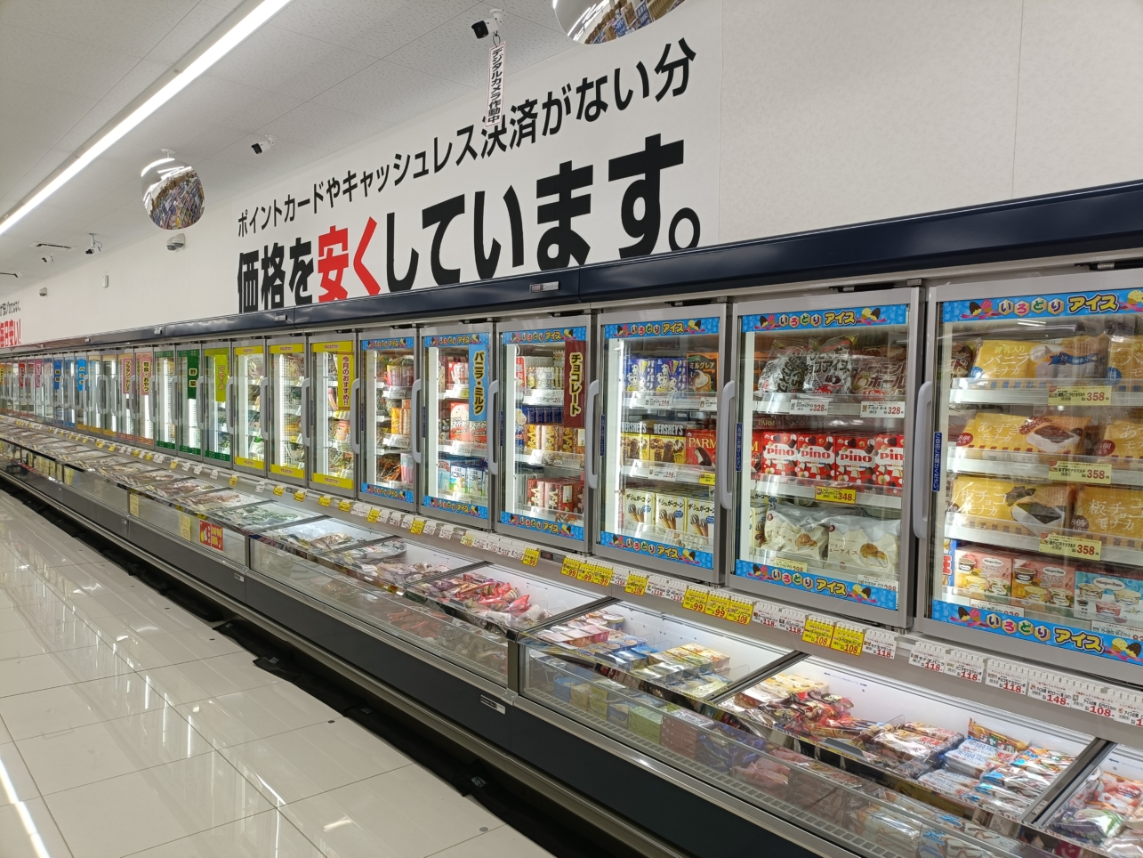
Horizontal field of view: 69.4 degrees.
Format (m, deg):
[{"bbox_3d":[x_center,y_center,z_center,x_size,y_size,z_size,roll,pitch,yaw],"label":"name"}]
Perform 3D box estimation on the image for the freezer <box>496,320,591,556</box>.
[{"bbox_3d":[-0.102,0.007,3.321,0.080,0.886,0.587,-1,3,-42],"label":"freezer"}]

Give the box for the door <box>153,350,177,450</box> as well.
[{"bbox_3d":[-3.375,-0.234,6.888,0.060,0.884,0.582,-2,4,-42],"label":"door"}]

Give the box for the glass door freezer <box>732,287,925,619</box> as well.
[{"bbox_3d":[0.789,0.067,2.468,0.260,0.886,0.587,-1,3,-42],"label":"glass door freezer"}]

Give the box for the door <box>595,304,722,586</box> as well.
[{"bbox_3d":[0.310,0.037,2.865,0.080,0.886,0.587,-1,3,-42],"label":"door"}]

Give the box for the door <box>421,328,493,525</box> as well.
[{"bbox_3d":[-0.514,-0.024,3.778,0.080,0.886,0.587,-1,3,-42],"label":"door"}]

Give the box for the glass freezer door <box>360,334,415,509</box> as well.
[{"bbox_3d":[-0.926,-0.055,4.235,0.080,0.886,0.587,-1,3,-42],"label":"glass freezer door"}]

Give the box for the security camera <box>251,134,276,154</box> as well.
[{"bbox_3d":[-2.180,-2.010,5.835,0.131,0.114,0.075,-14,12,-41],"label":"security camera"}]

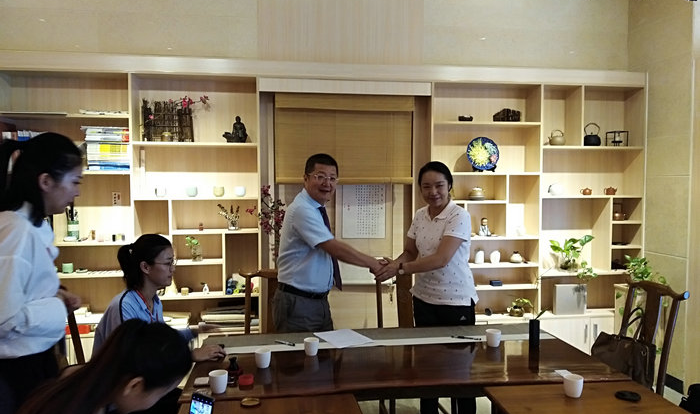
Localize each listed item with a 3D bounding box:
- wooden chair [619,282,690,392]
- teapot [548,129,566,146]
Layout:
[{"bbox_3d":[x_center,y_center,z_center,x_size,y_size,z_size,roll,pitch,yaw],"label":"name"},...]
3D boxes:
[{"bbox_3d":[1.471,0.932,2.875,0.495,1.040,0.475,-1,2,-11],"label":"wooden chair"},{"bbox_3d":[1.657,-0.552,4.195,0.130,0.118,0.112,-1,3,-24],"label":"teapot"}]

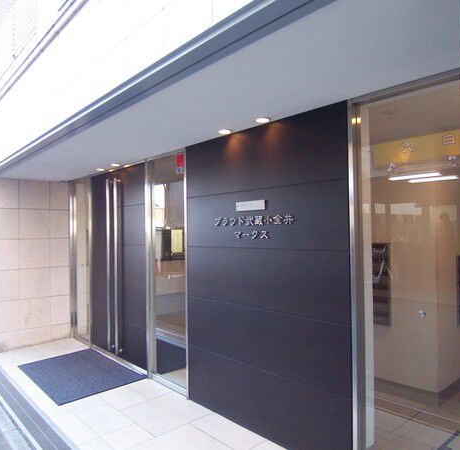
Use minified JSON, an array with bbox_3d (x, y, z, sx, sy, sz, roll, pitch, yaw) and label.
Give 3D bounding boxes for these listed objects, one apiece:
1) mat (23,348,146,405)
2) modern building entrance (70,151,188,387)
[{"bbox_3d":[-1.676,1.630,4.434,0.900,0.014,1.480,0,-1,-42],"label":"mat"},{"bbox_3d":[-1.378,0.500,4.877,0.170,2.260,2.880,0,-1,-42],"label":"modern building entrance"}]

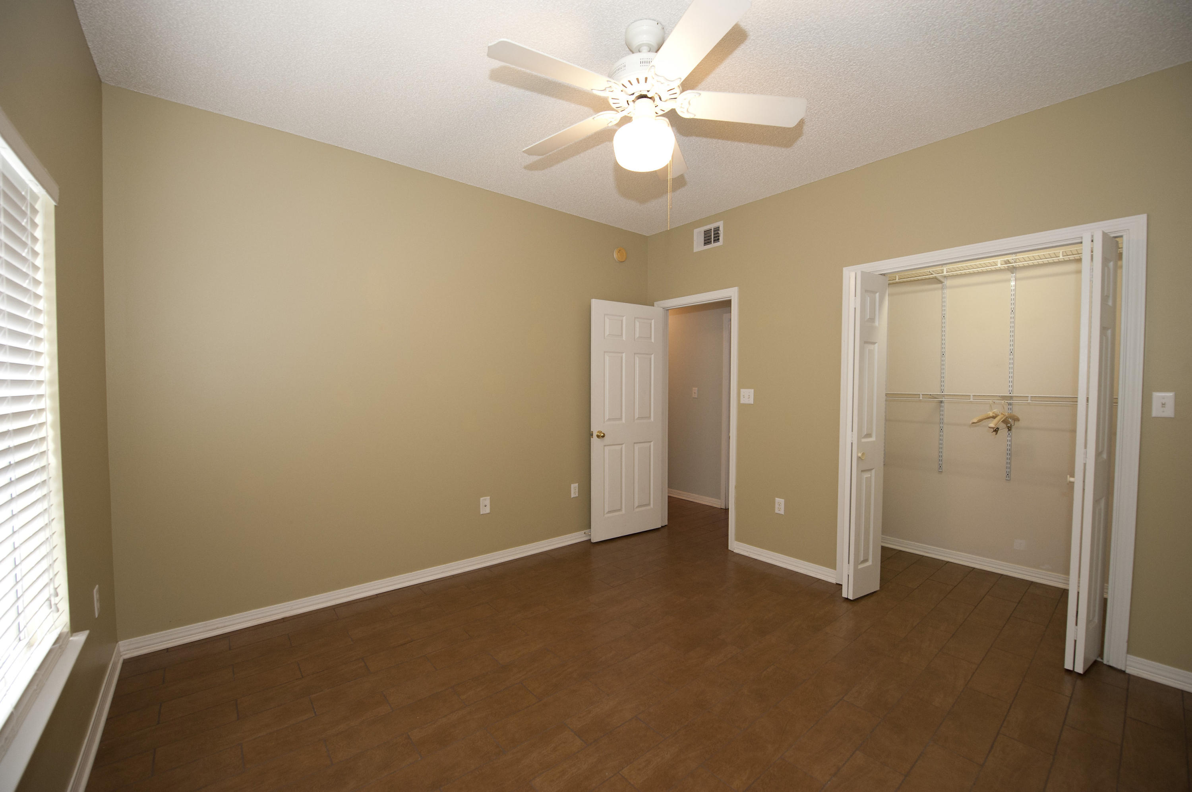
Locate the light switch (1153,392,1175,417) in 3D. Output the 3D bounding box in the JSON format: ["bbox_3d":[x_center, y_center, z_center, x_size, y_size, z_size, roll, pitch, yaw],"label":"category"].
[{"bbox_3d":[2.517,0.040,2.054,0.013,0.112,0.066,-1,2,-39],"label":"light switch"}]

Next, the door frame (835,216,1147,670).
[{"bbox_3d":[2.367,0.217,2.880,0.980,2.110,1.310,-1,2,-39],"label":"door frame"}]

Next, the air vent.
[{"bbox_3d":[0.954,-1.361,3.957,0.022,0.198,0.302,-1,2,-39],"label":"air vent"}]

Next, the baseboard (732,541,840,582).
[{"bbox_3d":[1.389,1.240,3.483,0.018,0.085,0.805,-1,2,-39],"label":"baseboard"}]

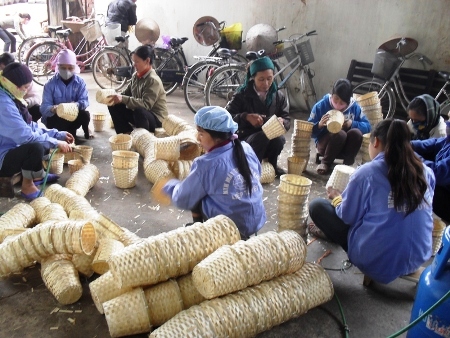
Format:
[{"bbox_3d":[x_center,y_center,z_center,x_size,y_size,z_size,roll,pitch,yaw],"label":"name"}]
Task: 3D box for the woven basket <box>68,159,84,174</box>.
[{"bbox_3d":[-1.198,0.008,3.664,0.155,0.140,0.155,0,22,0],"label":"woven basket"}]

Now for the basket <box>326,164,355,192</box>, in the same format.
[{"bbox_3d":[0.685,0.064,2.630,0.180,0.155,0.180,11,24,-5],"label":"basket"}]

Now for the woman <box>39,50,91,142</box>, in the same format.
[{"bbox_3d":[-1.591,-0.791,4.652,0.500,0.870,0.580,1,20,-6],"label":"woman"}]

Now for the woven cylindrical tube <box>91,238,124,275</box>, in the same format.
[{"bbox_3d":[-0.632,0.469,2.470,0.165,0.165,0.190,5,39,4],"label":"woven cylindrical tube"}]

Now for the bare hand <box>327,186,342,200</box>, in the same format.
[{"bbox_3d":[0.625,0.140,2.600,0.080,0.085,0.110,-8,23,-28],"label":"bare hand"}]

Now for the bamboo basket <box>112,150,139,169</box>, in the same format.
[{"bbox_3d":[-0.757,-0.034,3.462,0.200,0.165,0.200,3,20,0],"label":"bamboo basket"}]

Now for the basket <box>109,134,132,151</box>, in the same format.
[{"bbox_3d":[-0.911,-0.174,3.970,0.200,0.175,0.200,3,20,0],"label":"basket"}]

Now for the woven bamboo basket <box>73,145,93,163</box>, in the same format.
[{"bbox_3d":[-1.230,-0.125,3.945,0.170,0.155,0.170,3,20,0],"label":"woven bamboo basket"}]

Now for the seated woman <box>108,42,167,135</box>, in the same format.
[{"bbox_3d":[-0.912,-0.867,4.942,0.690,0.940,0.490,-9,24,-26],"label":"seated woman"}]

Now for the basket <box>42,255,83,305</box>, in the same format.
[{"bbox_3d":[-0.762,0.528,2.164,0.175,0.175,0.210,-18,38,-25],"label":"basket"}]

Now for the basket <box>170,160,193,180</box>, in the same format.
[{"bbox_3d":[-0.350,0.012,3.744,0.190,0.200,0.200,-5,22,-16],"label":"basket"}]

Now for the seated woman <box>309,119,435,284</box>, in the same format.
[{"bbox_3d":[0.824,0.122,2.560,0.500,0.850,0.620,-5,21,-21],"label":"seated woman"}]

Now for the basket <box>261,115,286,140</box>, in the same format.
[{"bbox_3d":[0.407,-0.341,3.780,0.155,0.178,0.178,-36,0,6],"label":"basket"}]

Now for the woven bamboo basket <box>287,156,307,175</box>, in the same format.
[{"bbox_3d":[0.624,-0.013,3.945,0.165,0.155,0.165,2,21,0],"label":"woven bamboo basket"}]

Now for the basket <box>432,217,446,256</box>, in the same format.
[{"bbox_3d":[1.198,0.414,2.719,0.200,0.220,0.200,3,20,0],"label":"basket"}]

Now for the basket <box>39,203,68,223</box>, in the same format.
[{"bbox_3d":[-1.075,0.295,2.887,0.200,0.200,0.180,-18,29,-41],"label":"basket"}]

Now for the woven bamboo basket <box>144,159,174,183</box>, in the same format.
[{"bbox_3d":[-0.541,0.024,3.700,0.205,0.205,0.190,-15,30,-36],"label":"woven bamboo basket"}]

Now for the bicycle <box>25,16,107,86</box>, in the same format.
[{"bbox_3d":[-2.171,-1.654,6.708,1.650,1.030,0.550,6,20,6],"label":"bicycle"}]

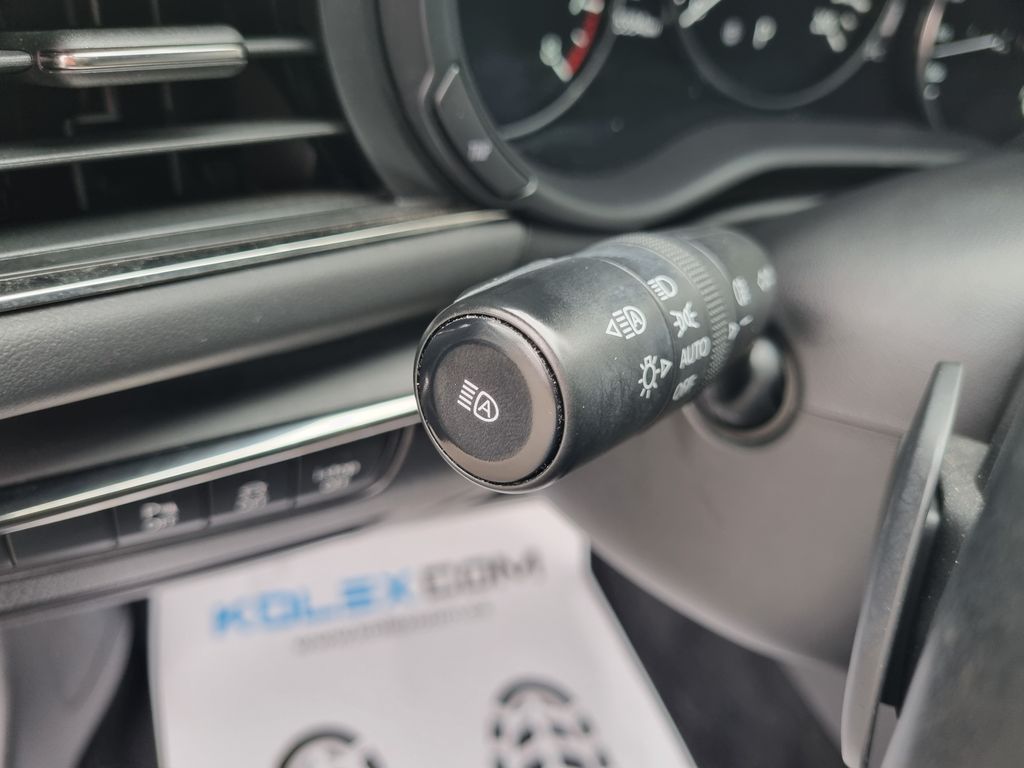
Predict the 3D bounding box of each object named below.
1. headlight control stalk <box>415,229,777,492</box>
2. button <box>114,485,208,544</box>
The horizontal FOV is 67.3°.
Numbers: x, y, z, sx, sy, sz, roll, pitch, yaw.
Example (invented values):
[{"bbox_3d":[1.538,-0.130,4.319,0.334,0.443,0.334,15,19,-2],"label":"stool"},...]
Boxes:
[{"bbox_3d":[0.020,-0.009,0.133,0.032,0.032,0.089,19,25,28],"label":"headlight control stalk"},{"bbox_3d":[-0.092,0.031,0.200,0.022,0.014,0.008,-16,35,-25],"label":"button"}]

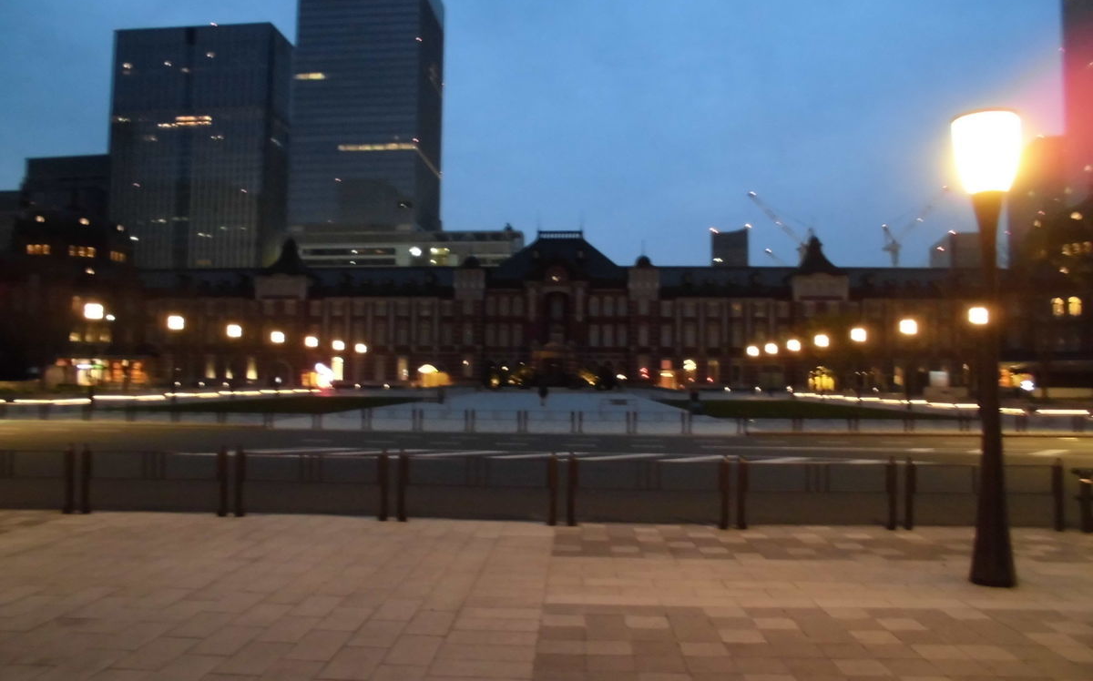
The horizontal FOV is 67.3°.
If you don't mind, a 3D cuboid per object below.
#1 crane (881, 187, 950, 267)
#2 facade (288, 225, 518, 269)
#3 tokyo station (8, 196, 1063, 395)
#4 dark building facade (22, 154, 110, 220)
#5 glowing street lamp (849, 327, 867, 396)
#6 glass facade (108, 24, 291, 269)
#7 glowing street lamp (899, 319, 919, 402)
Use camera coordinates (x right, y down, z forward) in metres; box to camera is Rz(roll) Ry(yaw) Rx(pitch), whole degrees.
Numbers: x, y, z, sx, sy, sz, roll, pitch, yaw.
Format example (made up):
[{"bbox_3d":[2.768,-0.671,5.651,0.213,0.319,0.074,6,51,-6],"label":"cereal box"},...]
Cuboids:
[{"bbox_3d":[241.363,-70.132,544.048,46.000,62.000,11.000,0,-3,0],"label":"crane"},{"bbox_3d":[-68.874,-14.499,409.165,108.000,72.000,42.000,0,-3,4],"label":"facade"},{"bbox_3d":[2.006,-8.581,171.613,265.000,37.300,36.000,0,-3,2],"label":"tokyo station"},{"bbox_3d":[-251.558,-35.961,432.200,56.000,116.000,40.000,0,-3,5],"label":"dark building facade"},{"bbox_3d":[23.554,2.011,61.979,0.800,5.700,0.800,0,-3,2],"label":"glowing street lamp"},{"bbox_3d":[-178.120,-67.283,421.708,82.000,178.000,32.000,0,-3,5],"label":"glass facade"},{"bbox_3d":[23.370,1.576,52.989,0.800,5.700,0.800,0,-3,2],"label":"glowing street lamp"}]

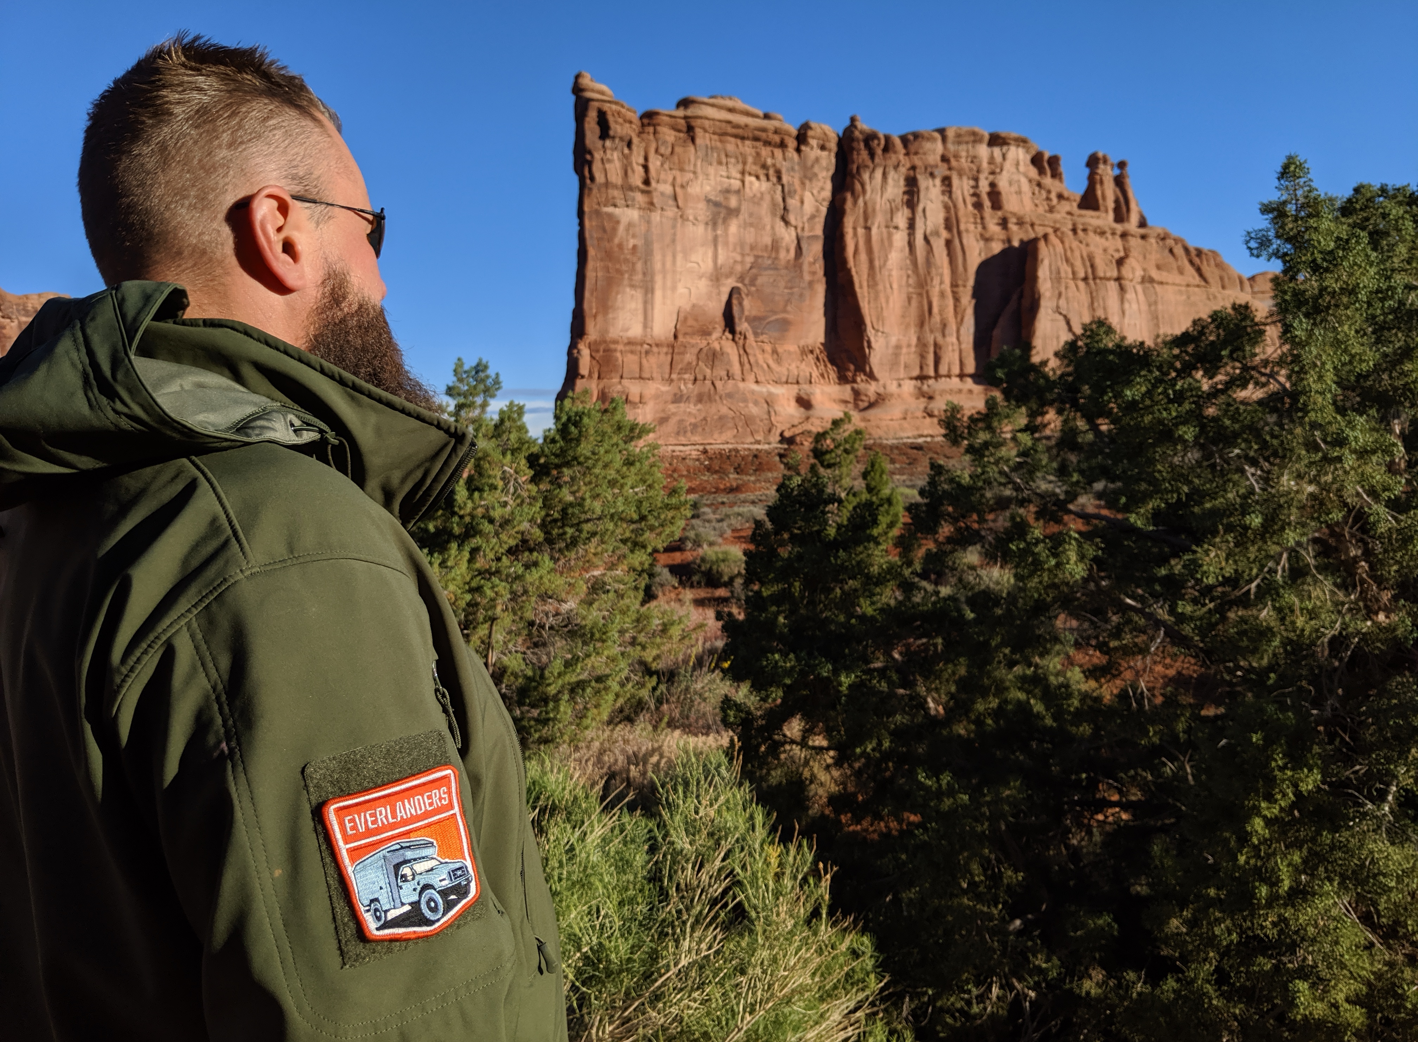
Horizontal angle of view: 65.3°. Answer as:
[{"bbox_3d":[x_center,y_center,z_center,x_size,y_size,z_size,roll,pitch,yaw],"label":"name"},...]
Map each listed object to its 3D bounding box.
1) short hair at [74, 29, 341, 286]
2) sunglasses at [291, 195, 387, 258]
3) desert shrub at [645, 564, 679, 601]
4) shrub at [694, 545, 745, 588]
[{"bbox_3d":[-0.334,-0.238,0.770,0.162,0.188,0.186,2,4,31],"label":"short hair"},{"bbox_3d":[-0.328,-0.206,0.790,0.142,0.046,0.140,2,4,31],"label":"sunglasses"},{"bbox_3d":[-0.682,0.843,15.300,0.560,0.506,0.530,0,3,0],"label":"desert shrub"},{"bbox_3d":[0.154,0.661,16.200,0.780,0.641,0.720,0,3,0],"label":"shrub"}]

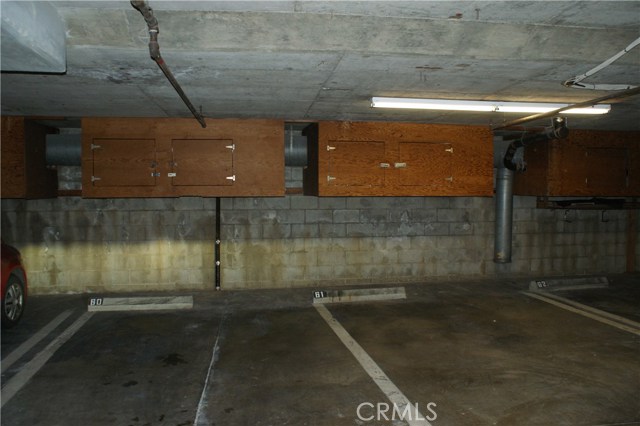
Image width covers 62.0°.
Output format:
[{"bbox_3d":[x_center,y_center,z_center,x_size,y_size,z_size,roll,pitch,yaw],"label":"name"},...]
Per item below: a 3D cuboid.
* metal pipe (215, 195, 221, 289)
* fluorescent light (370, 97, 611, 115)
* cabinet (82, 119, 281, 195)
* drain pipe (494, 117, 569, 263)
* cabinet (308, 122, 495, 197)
[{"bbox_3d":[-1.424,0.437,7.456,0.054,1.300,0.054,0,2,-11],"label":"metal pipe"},{"bbox_3d":[1.660,-1.015,5.106,2.440,0.090,0.110,0,2,-11],"label":"fluorescent light"},{"bbox_3d":[-1.661,-0.666,6.804,2.299,0.921,1.165,0,2,-11],"label":"cabinet"},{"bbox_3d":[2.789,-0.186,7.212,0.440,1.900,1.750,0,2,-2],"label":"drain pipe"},{"bbox_3d":[1.013,-0.688,7.309,2.314,0.921,1.165,0,2,-11],"label":"cabinet"}]

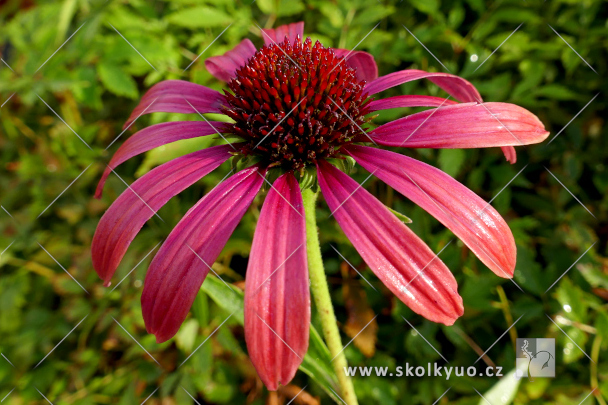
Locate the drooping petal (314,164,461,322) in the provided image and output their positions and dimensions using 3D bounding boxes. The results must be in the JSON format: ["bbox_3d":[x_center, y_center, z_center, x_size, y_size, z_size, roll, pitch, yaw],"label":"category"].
[{"bbox_3d":[0.017,0.008,0.093,0.014,0.006,0.046,-30,69,-31],"label":"drooping petal"}]

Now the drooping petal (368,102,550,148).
[{"bbox_3d":[0.040,-0.018,0.108,0.046,0.006,0.013,-1,46,1],"label":"drooping petal"}]

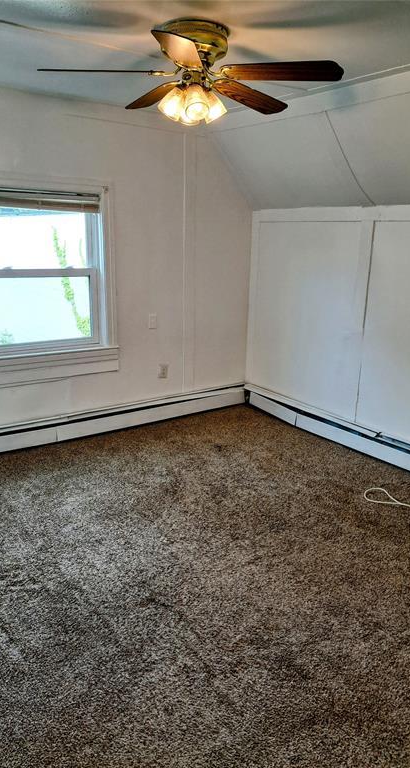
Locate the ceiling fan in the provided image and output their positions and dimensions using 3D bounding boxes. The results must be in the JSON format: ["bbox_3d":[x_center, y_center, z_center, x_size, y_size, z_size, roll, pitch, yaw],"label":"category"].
[{"bbox_3d":[-0.056,-1.325,2.296,1.260,0.345,1.240,1,16,0],"label":"ceiling fan"}]

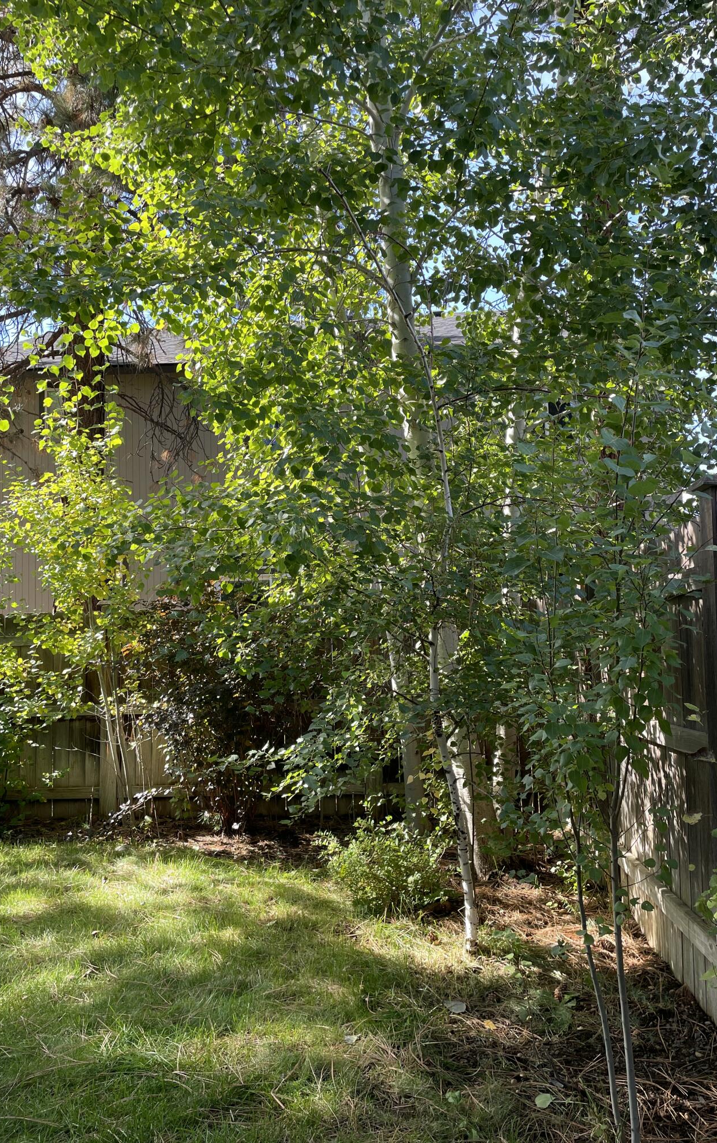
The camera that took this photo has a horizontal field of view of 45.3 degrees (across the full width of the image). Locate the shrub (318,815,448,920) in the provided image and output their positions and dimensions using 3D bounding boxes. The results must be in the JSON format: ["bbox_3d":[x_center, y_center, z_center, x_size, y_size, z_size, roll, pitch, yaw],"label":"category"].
[{"bbox_3d":[0.150,1.620,4.860,0.740,0.470,0.680,-1,-5,2],"label":"shrub"}]

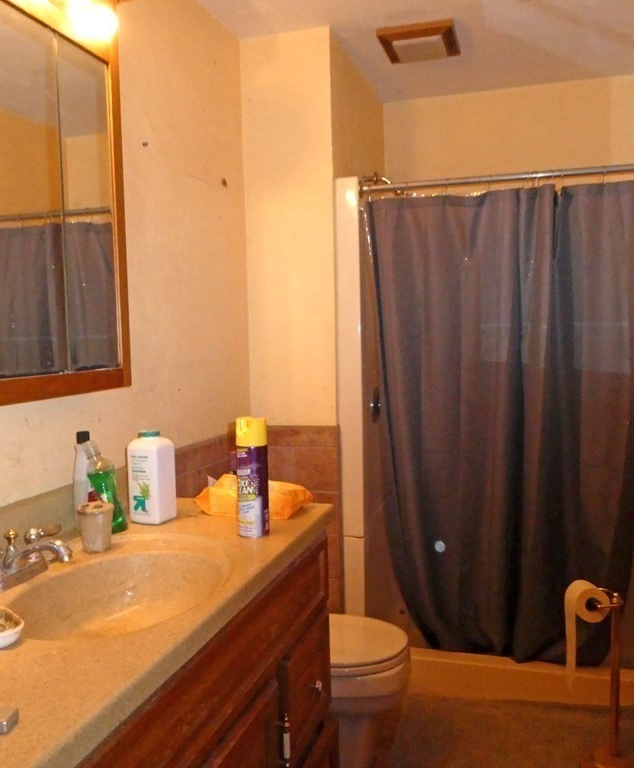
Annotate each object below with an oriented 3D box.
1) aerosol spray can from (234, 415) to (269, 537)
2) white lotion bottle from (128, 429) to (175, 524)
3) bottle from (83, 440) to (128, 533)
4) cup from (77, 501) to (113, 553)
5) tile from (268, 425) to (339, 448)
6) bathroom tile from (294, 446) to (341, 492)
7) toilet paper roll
[{"bbox_3d":[-0.135,0.196,1.499,0.066,0.245,0.066,-1,4,0],"label":"aerosol spray can"},{"bbox_3d":[-0.383,0.212,1.648,0.080,0.209,0.074,1,5,23],"label":"white lotion bottle"},{"bbox_3d":[-0.468,0.223,1.568,0.063,0.198,0.047,-16,-1,-18],"label":"bottle"},{"bbox_3d":[-0.443,0.287,1.423,0.069,0.089,0.069,-1,4,0],"label":"cup"},{"bbox_3d":[-0.060,0.184,2.498,0.285,0.073,0.009,0,4,17],"label":"tile"},{"bbox_3d":[-0.001,0.300,2.489,0.156,0.154,0.009,0,4,17],"label":"bathroom tile"},{"bbox_3d":[0.826,0.771,2.180,0.105,0.322,0.090,-2,4,-7],"label":"toilet paper roll"}]

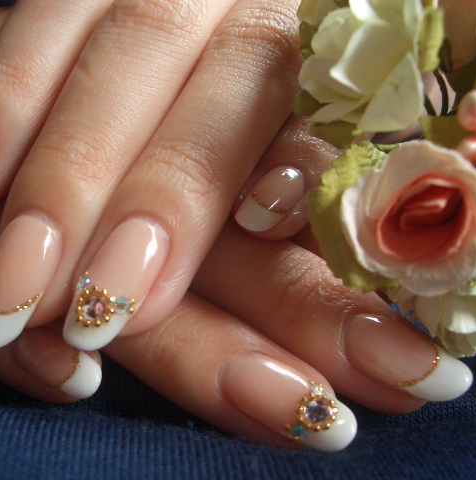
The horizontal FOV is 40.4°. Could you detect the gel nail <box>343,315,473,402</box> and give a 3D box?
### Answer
[{"bbox_3d":[0.029,0.020,0.112,0.022,0.004,0.011,25,57,16],"label":"gel nail"}]

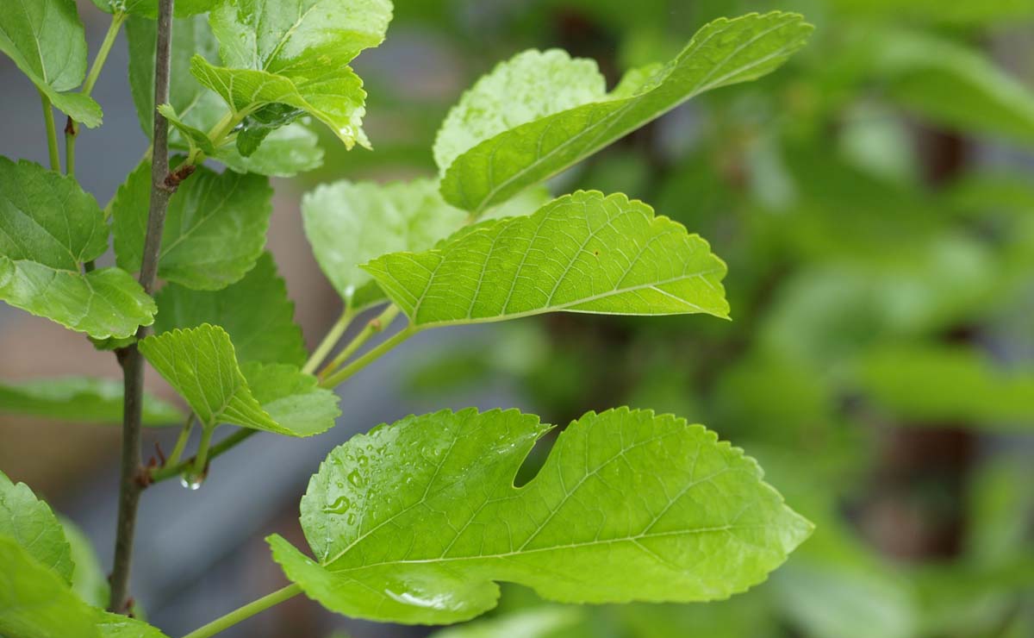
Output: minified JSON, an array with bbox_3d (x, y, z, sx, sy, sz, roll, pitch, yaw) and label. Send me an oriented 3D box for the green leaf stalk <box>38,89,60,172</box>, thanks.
[{"bbox_3d":[-0.110,-0.044,1.210,0.003,0.020,0.004,-8,6,0],"label":"green leaf stalk"}]

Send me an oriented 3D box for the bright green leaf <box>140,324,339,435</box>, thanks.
[{"bbox_3d":[-0.064,0.014,1.180,0.045,0.025,0.028,0,6,0],"label":"bright green leaf"}]

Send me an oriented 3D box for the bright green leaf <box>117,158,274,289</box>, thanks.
[{"bbox_3d":[-0.077,-0.022,1.220,0.038,0.031,0.020,0,6,0],"label":"bright green leaf"}]

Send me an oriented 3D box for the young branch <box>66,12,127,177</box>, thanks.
[{"bbox_3d":[-0.100,-0.053,1.215,0.006,0.040,0.007,16,3,0],"label":"young branch"}]

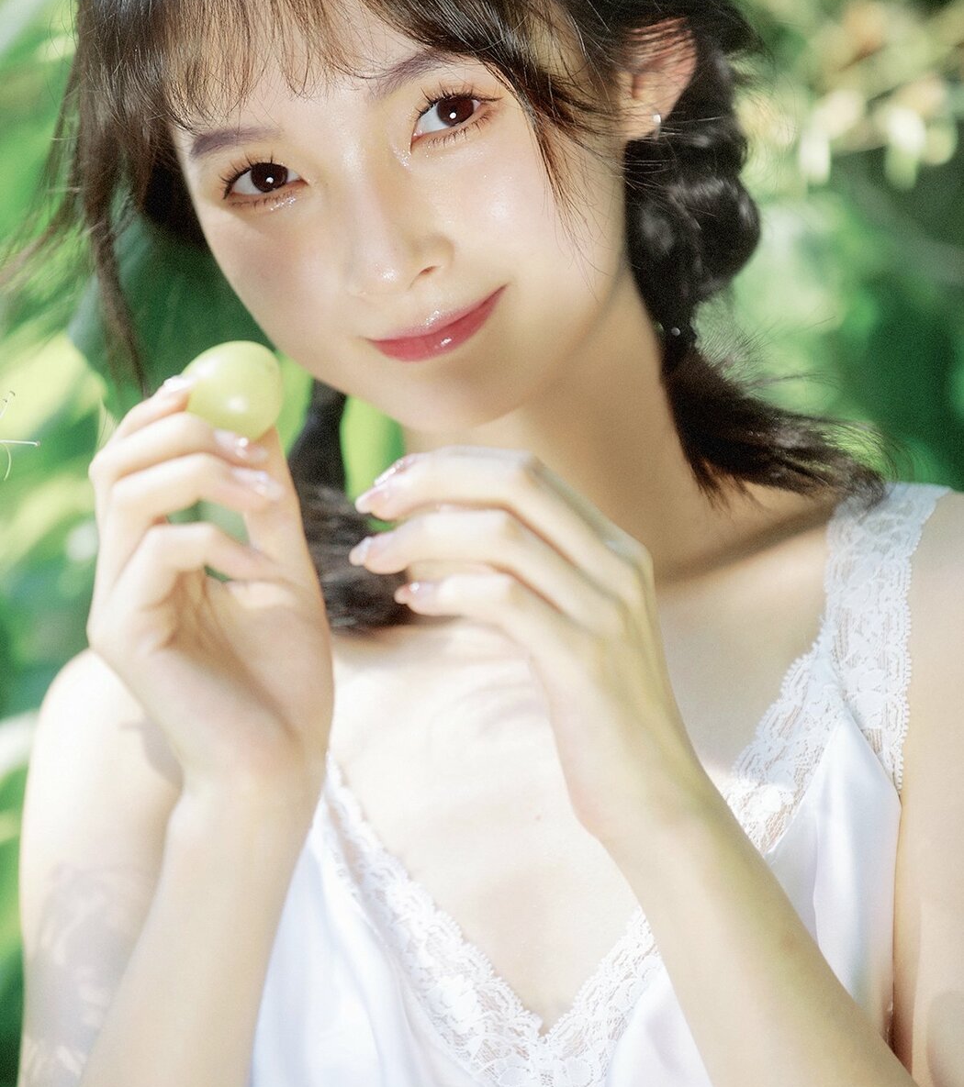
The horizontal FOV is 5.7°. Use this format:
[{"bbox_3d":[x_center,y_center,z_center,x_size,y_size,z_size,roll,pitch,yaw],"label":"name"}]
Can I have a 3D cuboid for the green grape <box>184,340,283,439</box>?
[{"bbox_3d":[-0.075,-0.046,2.920,0.030,0.030,0.030,0,3,0],"label":"green grape"}]

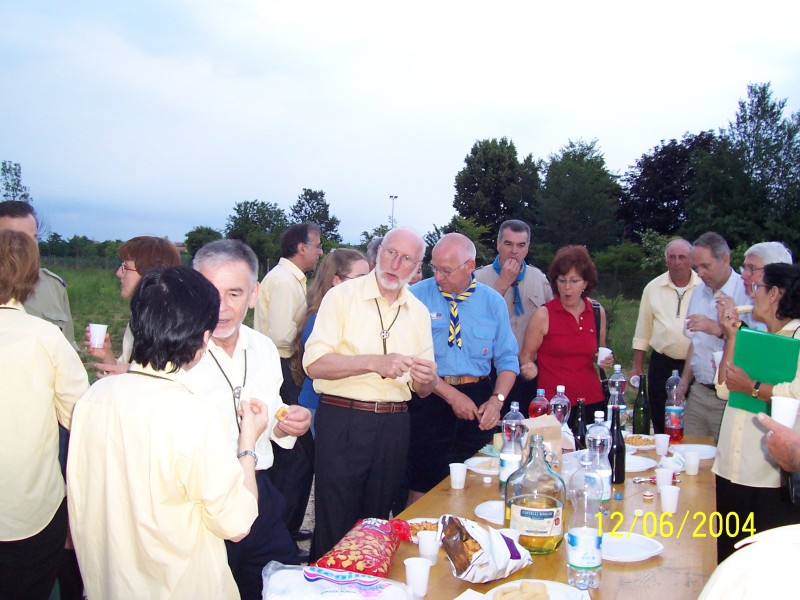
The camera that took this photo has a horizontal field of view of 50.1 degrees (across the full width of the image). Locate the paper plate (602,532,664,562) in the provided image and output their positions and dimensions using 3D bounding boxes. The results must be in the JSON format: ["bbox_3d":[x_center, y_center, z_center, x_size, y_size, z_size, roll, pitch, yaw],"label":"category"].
[{"bbox_3d":[0.614,0.702,2.443,0.262,0.022,0.262,0,3,0],"label":"paper plate"}]

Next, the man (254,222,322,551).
[{"bbox_3d":[-0.591,0.474,4.534,0.380,1.760,0.480,-1,3,-10],"label":"man"}]

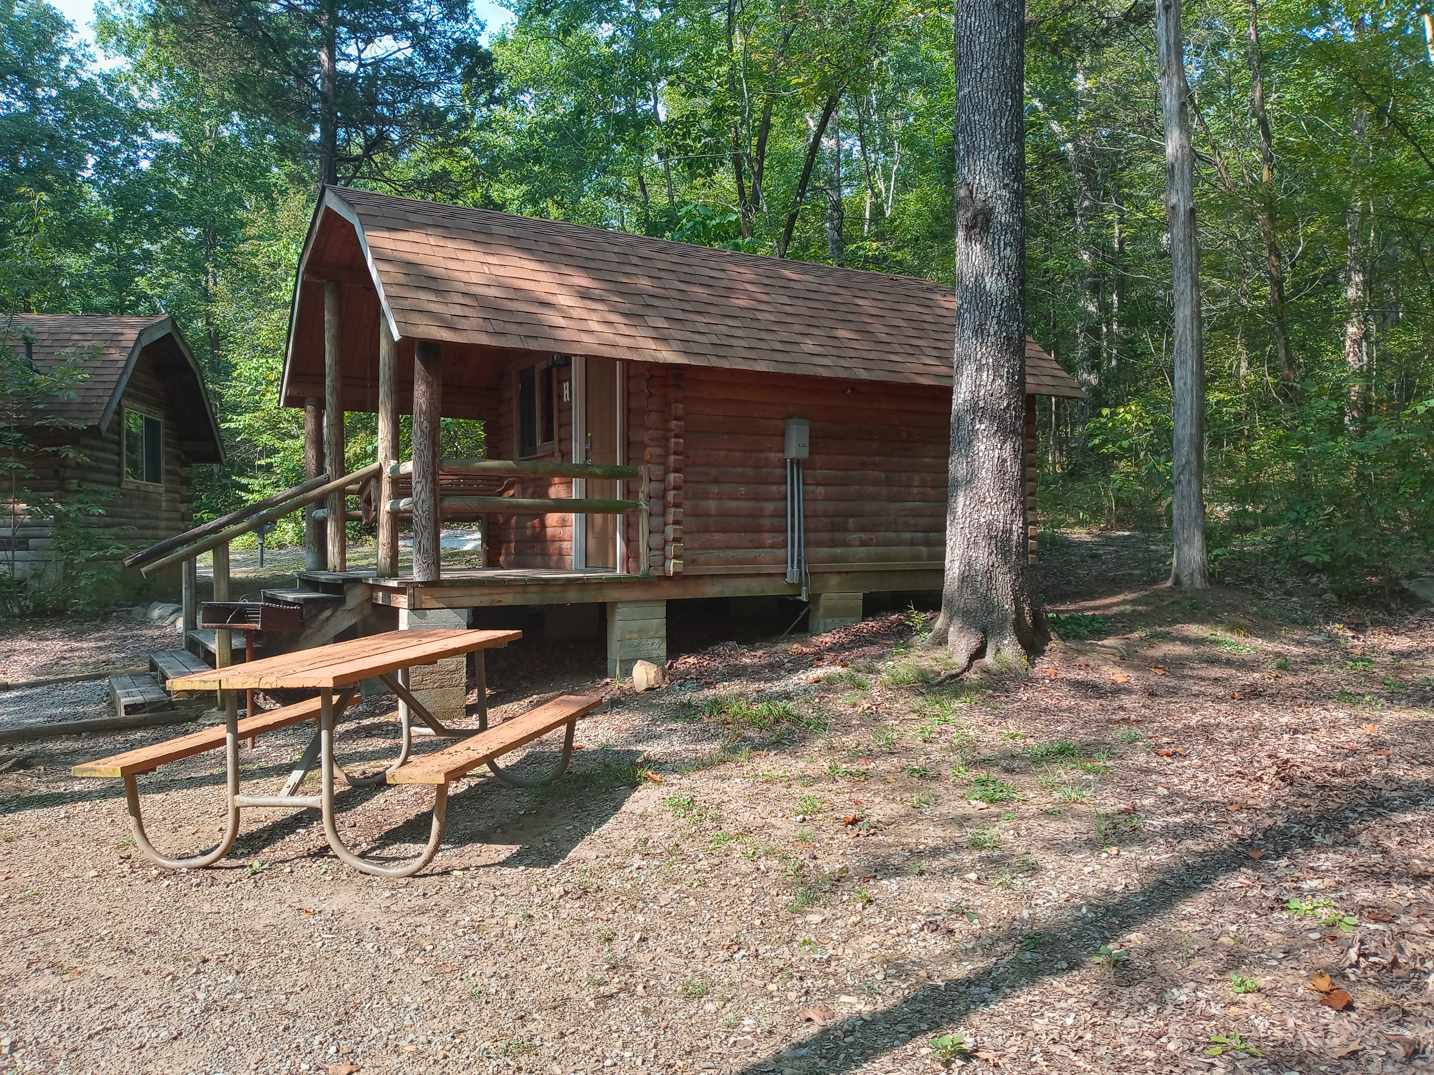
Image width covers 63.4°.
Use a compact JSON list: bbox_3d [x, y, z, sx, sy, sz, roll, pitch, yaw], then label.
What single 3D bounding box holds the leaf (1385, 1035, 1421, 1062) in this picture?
[{"bbox_3d":[1.652,1.229,2.790,0.085,0.035,0.075,-1,0,31],"label":"leaf"}]

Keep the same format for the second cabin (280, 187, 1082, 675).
[{"bbox_3d":[-0.356,-0.821,10.801,6.338,3.910,3.977,0,0,-31],"label":"second cabin"}]

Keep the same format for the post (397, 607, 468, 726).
[{"bbox_3d":[-1.907,0.847,7.794,0.395,0.750,0.200,0,0,-31],"label":"post"}]

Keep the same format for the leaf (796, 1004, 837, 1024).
[{"bbox_3d":[0.270,1.290,3.140,0.105,0.030,0.085,0,0,5],"label":"leaf"}]

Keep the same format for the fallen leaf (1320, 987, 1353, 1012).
[{"bbox_3d":[1.643,1.228,3.080,0.090,0.030,0.080,-1,0,28],"label":"fallen leaf"}]

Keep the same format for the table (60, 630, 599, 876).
[{"bbox_3d":[-1.557,0.906,5.269,1.600,0.779,1.830,-2,1,13],"label":"table"}]

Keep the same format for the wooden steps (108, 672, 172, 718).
[{"bbox_3d":[-4.213,1.154,8.443,0.294,0.130,1.787,0,0,-31],"label":"wooden steps"}]

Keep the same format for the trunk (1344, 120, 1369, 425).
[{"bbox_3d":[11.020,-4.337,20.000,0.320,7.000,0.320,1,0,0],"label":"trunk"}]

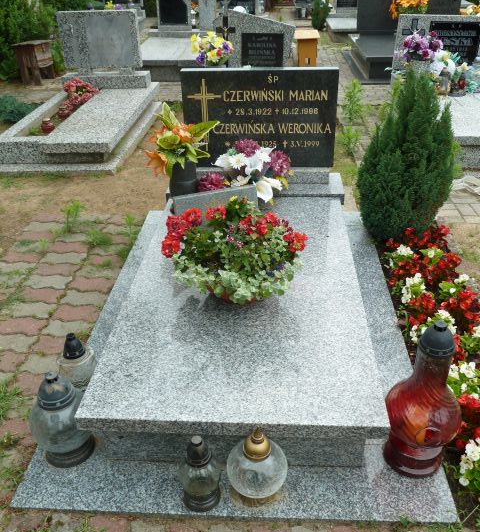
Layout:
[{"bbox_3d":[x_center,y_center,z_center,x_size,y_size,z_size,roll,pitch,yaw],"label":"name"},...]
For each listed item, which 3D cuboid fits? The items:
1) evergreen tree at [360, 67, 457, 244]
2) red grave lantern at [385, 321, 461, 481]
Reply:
[{"bbox_3d":[0.836,-0.557,2.673,0.470,0.830,0.470,0,32,4],"label":"evergreen tree"},{"bbox_3d":[0.506,0.349,1.479,0.210,0.500,0.210,0,32,4],"label":"red grave lantern"}]

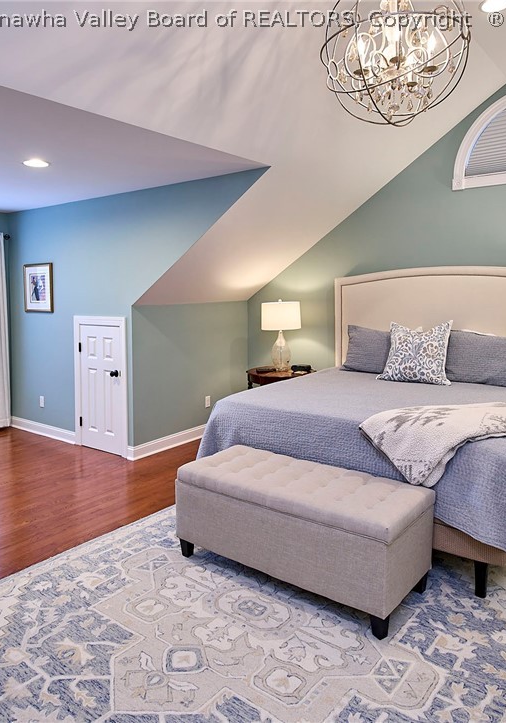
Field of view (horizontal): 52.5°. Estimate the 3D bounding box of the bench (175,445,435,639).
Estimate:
[{"bbox_3d":[0.231,0.842,2.656,1.200,0.470,0.510,5,9,39],"label":"bench"}]

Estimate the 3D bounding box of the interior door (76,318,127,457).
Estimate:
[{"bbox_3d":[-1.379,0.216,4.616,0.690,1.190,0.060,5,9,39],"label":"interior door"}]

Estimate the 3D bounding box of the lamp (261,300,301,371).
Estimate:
[{"bbox_3d":[0.296,-0.262,5.075,0.390,0.700,0.390,-1,7,0],"label":"lamp"}]

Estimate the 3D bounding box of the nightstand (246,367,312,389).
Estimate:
[{"bbox_3d":[0.282,0.422,5.011,0.660,0.650,0.620,5,9,39],"label":"nightstand"}]

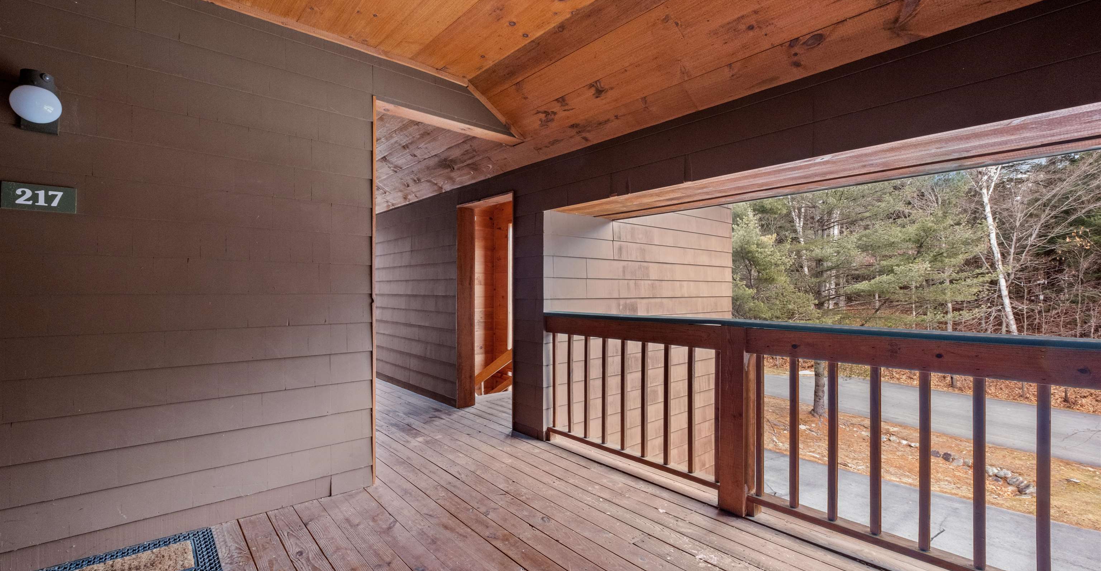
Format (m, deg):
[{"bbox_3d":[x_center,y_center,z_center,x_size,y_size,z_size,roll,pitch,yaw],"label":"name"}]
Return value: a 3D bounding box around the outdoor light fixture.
[{"bbox_3d":[-2.198,-0.795,1.965,0.155,0.239,0.199,1,-2,-41],"label":"outdoor light fixture"}]

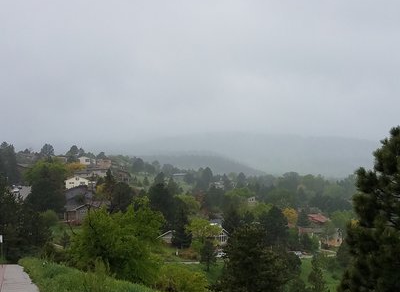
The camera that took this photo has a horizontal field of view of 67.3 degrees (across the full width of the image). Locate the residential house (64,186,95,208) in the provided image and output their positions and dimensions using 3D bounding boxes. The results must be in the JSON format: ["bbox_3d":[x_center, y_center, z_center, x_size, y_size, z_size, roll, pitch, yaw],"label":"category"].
[{"bbox_3d":[-41.320,17.490,103.000,9.500,8.000,9.500,1,-2,-14],"label":"residential house"}]

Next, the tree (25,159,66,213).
[{"bbox_3d":[-43.200,11.050,84.000,11.390,14.650,10.820,0,-2,0],"label":"tree"}]

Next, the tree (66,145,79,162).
[{"bbox_3d":[-72.150,4.530,170.000,6.590,10.430,6.260,0,-2,0],"label":"tree"}]

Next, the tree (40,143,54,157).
[{"bbox_3d":[-83.760,2.470,165.000,7.460,8.520,7.090,0,-2,0],"label":"tree"}]

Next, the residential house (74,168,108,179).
[{"bbox_3d":[-55.984,14.086,155.000,15.500,5.300,10.500,0,-2,-12],"label":"residential house"}]

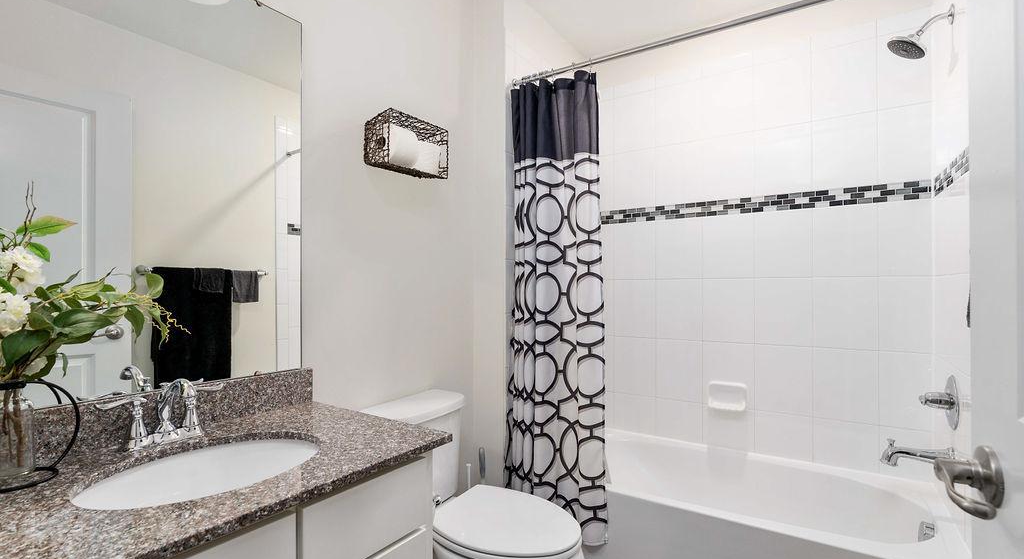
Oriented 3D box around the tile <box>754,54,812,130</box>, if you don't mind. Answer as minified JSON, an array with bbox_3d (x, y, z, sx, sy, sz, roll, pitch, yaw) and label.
[{"bbox_3d":[1.247,-0.860,2.105,0.229,0.305,0.010,0,-1,33],"label":"tile"}]

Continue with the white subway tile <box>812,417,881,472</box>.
[{"bbox_3d":[1.442,0.713,1.965,0.229,0.202,0.010,0,-1,33],"label":"white subway tile"}]

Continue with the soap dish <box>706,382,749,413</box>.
[{"bbox_3d":[1.036,0.564,2.202,0.163,0.120,0.065,0,-1,33],"label":"soap dish"}]

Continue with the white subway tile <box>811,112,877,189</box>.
[{"bbox_3d":[1.450,-0.559,1.991,0.229,0.306,0.010,0,-1,33],"label":"white subway tile"}]

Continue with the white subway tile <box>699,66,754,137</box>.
[{"bbox_3d":[1.054,-0.859,2.232,0.229,0.305,0.010,0,-1,33],"label":"white subway tile"}]

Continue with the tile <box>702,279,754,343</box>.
[{"bbox_3d":[1.056,0.150,2.223,0.229,0.307,0.010,0,-1,33],"label":"tile"}]

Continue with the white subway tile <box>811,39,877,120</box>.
[{"bbox_3d":[1.453,-0.871,2.000,0.231,0.311,0.010,-1,0,32],"label":"white subway tile"}]

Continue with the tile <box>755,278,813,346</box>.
[{"bbox_3d":[1.248,0.149,2.097,0.229,0.307,0.010,0,-1,33],"label":"tile"}]

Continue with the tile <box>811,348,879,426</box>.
[{"bbox_3d":[1.442,0.457,1.968,0.229,0.307,0.010,0,-1,33],"label":"tile"}]

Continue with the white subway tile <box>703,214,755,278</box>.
[{"bbox_3d":[1.063,-0.162,2.244,0.231,0.312,0.010,-1,0,32],"label":"white subway tile"}]

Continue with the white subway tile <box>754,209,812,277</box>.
[{"bbox_3d":[1.255,-0.164,2.112,0.229,0.307,0.010,0,-1,33],"label":"white subway tile"}]

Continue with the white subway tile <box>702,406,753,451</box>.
[{"bbox_3d":[1.069,0.734,2.238,0.231,0.210,0.010,-1,0,32],"label":"white subway tile"}]

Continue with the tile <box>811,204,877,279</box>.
[{"bbox_3d":[1.441,-0.161,1.973,0.229,0.305,0.010,0,-1,33],"label":"tile"}]

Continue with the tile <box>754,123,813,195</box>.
[{"bbox_3d":[1.258,-0.555,2.122,0.231,0.311,0.010,-1,0,32],"label":"tile"}]

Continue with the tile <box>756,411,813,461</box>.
[{"bbox_3d":[1.258,0.721,2.101,0.230,0.199,0.010,-1,-1,33],"label":"tile"}]

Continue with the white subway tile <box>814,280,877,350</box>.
[{"bbox_3d":[1.459,0.148,1.993,0.231,0.312,0.010,-1,0,32],"label":"white subway tile"}]

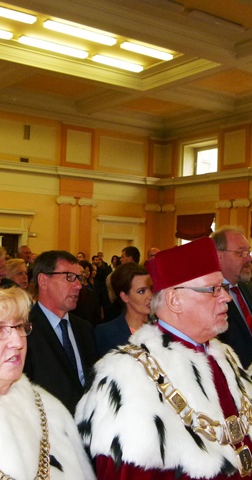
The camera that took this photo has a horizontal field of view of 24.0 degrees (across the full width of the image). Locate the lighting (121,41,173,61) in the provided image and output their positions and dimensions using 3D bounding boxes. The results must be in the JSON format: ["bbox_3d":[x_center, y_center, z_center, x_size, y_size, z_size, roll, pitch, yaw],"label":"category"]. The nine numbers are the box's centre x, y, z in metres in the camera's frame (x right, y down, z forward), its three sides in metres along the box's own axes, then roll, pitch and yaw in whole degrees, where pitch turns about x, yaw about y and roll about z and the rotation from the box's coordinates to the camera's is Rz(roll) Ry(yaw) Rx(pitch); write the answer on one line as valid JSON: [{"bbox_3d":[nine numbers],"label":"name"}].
[{"bbox_3d":[0.431,-3.901,12.286,1.250,0.090,0.180,2,-1,-36],"label":"lighting"}]

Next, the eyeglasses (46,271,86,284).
[{"bbox_3d":[-0.250,0.150,2.310,0.140,0.042,0.140,-2,-9,30],"label":"eyeglasses"}]

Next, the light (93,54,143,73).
[{"bbox_3d":[-0.166,-3.902,13.092,1.255,0.090,0.180,2,-1,-36],"label":"light"}]

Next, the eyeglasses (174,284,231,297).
[{"bbox_3d":[0.197,0.136,1.620,0.135,0.040,0.140,-2,-3,25],"label":"eyeglasses"}]

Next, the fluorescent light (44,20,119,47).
[{"bbox_3d":[-0.869,-3.953,11.364,1.540,0.090,0.180,2,-1,-36],"label":"fluorescent light"}]

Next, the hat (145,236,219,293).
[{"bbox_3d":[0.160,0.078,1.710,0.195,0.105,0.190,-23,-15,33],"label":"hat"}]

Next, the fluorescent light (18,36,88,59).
[{"bbox_3d":[-1.464,-3.954,12.187,1.540,0.090,0.180,2,-1,-36],"label":"fluorescent light"}]

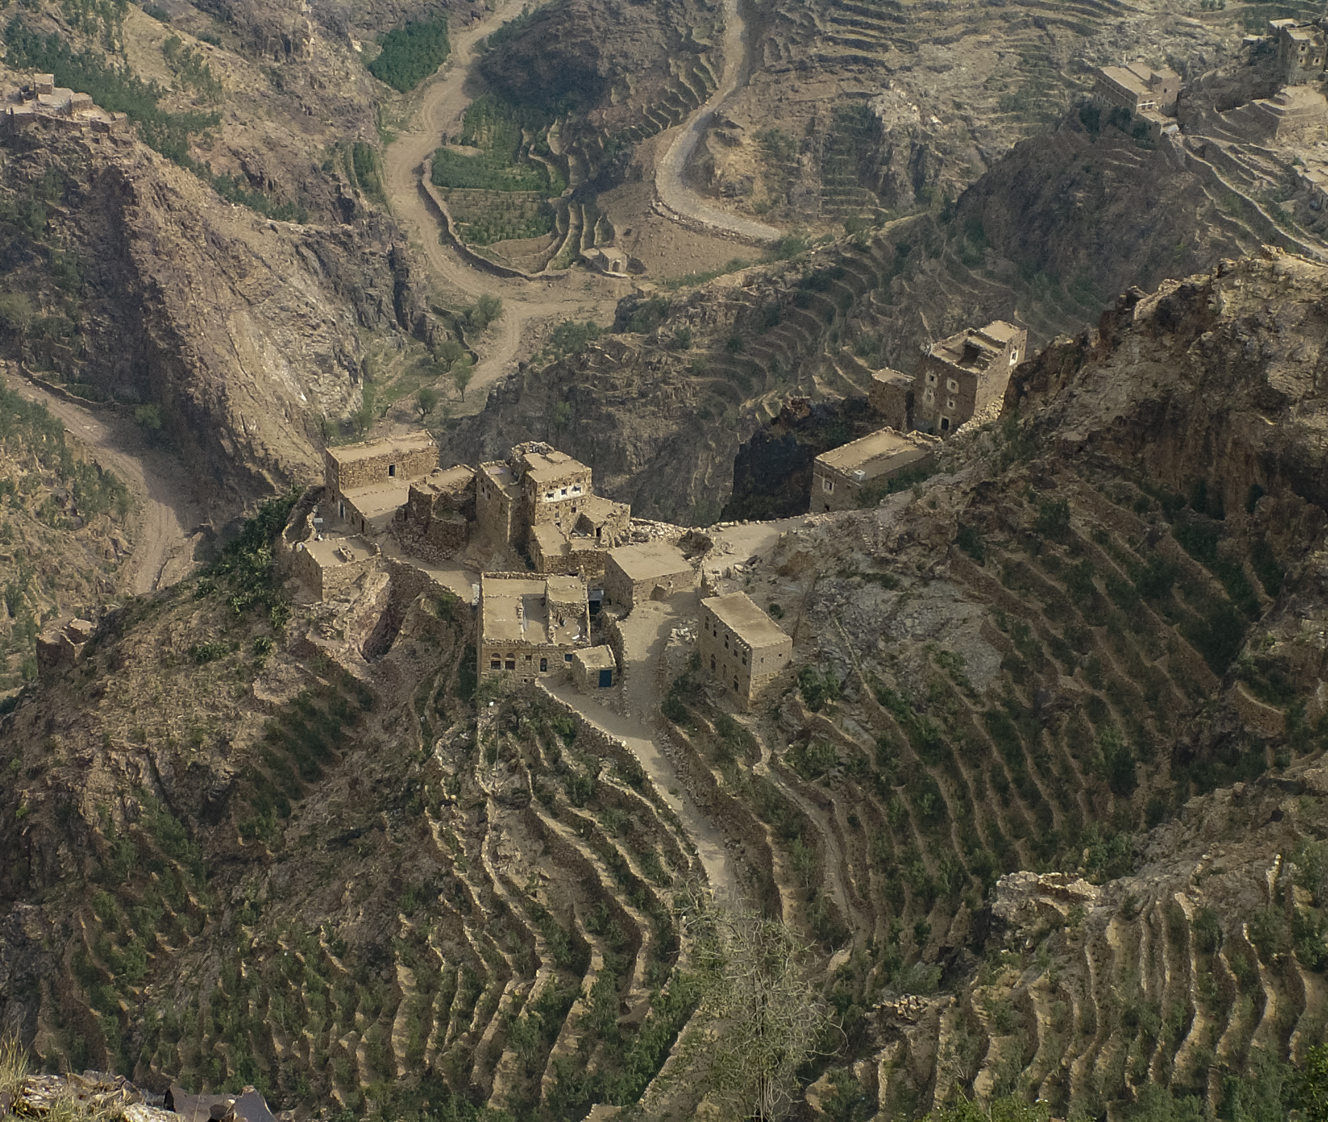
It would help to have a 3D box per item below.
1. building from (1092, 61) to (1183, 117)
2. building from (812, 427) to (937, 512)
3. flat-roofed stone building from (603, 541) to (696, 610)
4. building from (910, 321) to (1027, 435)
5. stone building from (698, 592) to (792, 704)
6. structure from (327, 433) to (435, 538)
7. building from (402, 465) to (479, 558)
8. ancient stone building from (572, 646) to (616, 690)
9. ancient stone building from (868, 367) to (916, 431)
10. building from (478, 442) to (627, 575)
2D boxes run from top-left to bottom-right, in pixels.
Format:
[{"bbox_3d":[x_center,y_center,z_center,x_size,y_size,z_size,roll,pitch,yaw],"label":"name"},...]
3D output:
[{"bbox_3d":[71.840,-72.030,574.960,7.390,5.900,12.630,-8,31,-19],"label":"building"},{"bbox_3d":[22.160,-8.440,402.780,11.740,5.900,7.410,-22,38,-37],"label":"building"},{"bbox_3d":[-1.330,1.240,384.190,6.640,3.200,6.290,-9,31,-21],"label":"flat-roofed stone building"},{"bbox_3d":[35.970,-20.530,433.300,10.650,9.600,7.190,-24,39,-39],"label":"building"},{"bbox_3d":[7.940,8.620,372.950,4.460,6.600,10.220,-12,32,-25],"label":"stone building"},{"bbox_3d":[-27.700,-7.520,392.910,11.310,6.200,10.280,-11,32,-23],"label":"structure"},{"bbox_3d":[-21.730,-5.560,393.100,6.820,4.700,6.540,-21,37,-36],"label":"building"},{"bbox_3d":[-6.610,10.320,368.190,3.270,2.400,3.690,-6,30,-16],"label":"ancient stone building"},{"bbox_3d":[26.300,-18.550,435.280,4.190,5.800,2.600,22,34,31],"label":"ancient stone building"},{"bbox_3d":[-10.770,-4.960,390.200,12.560,8.000,13.020,-9,31,-21],"label":"building"}]

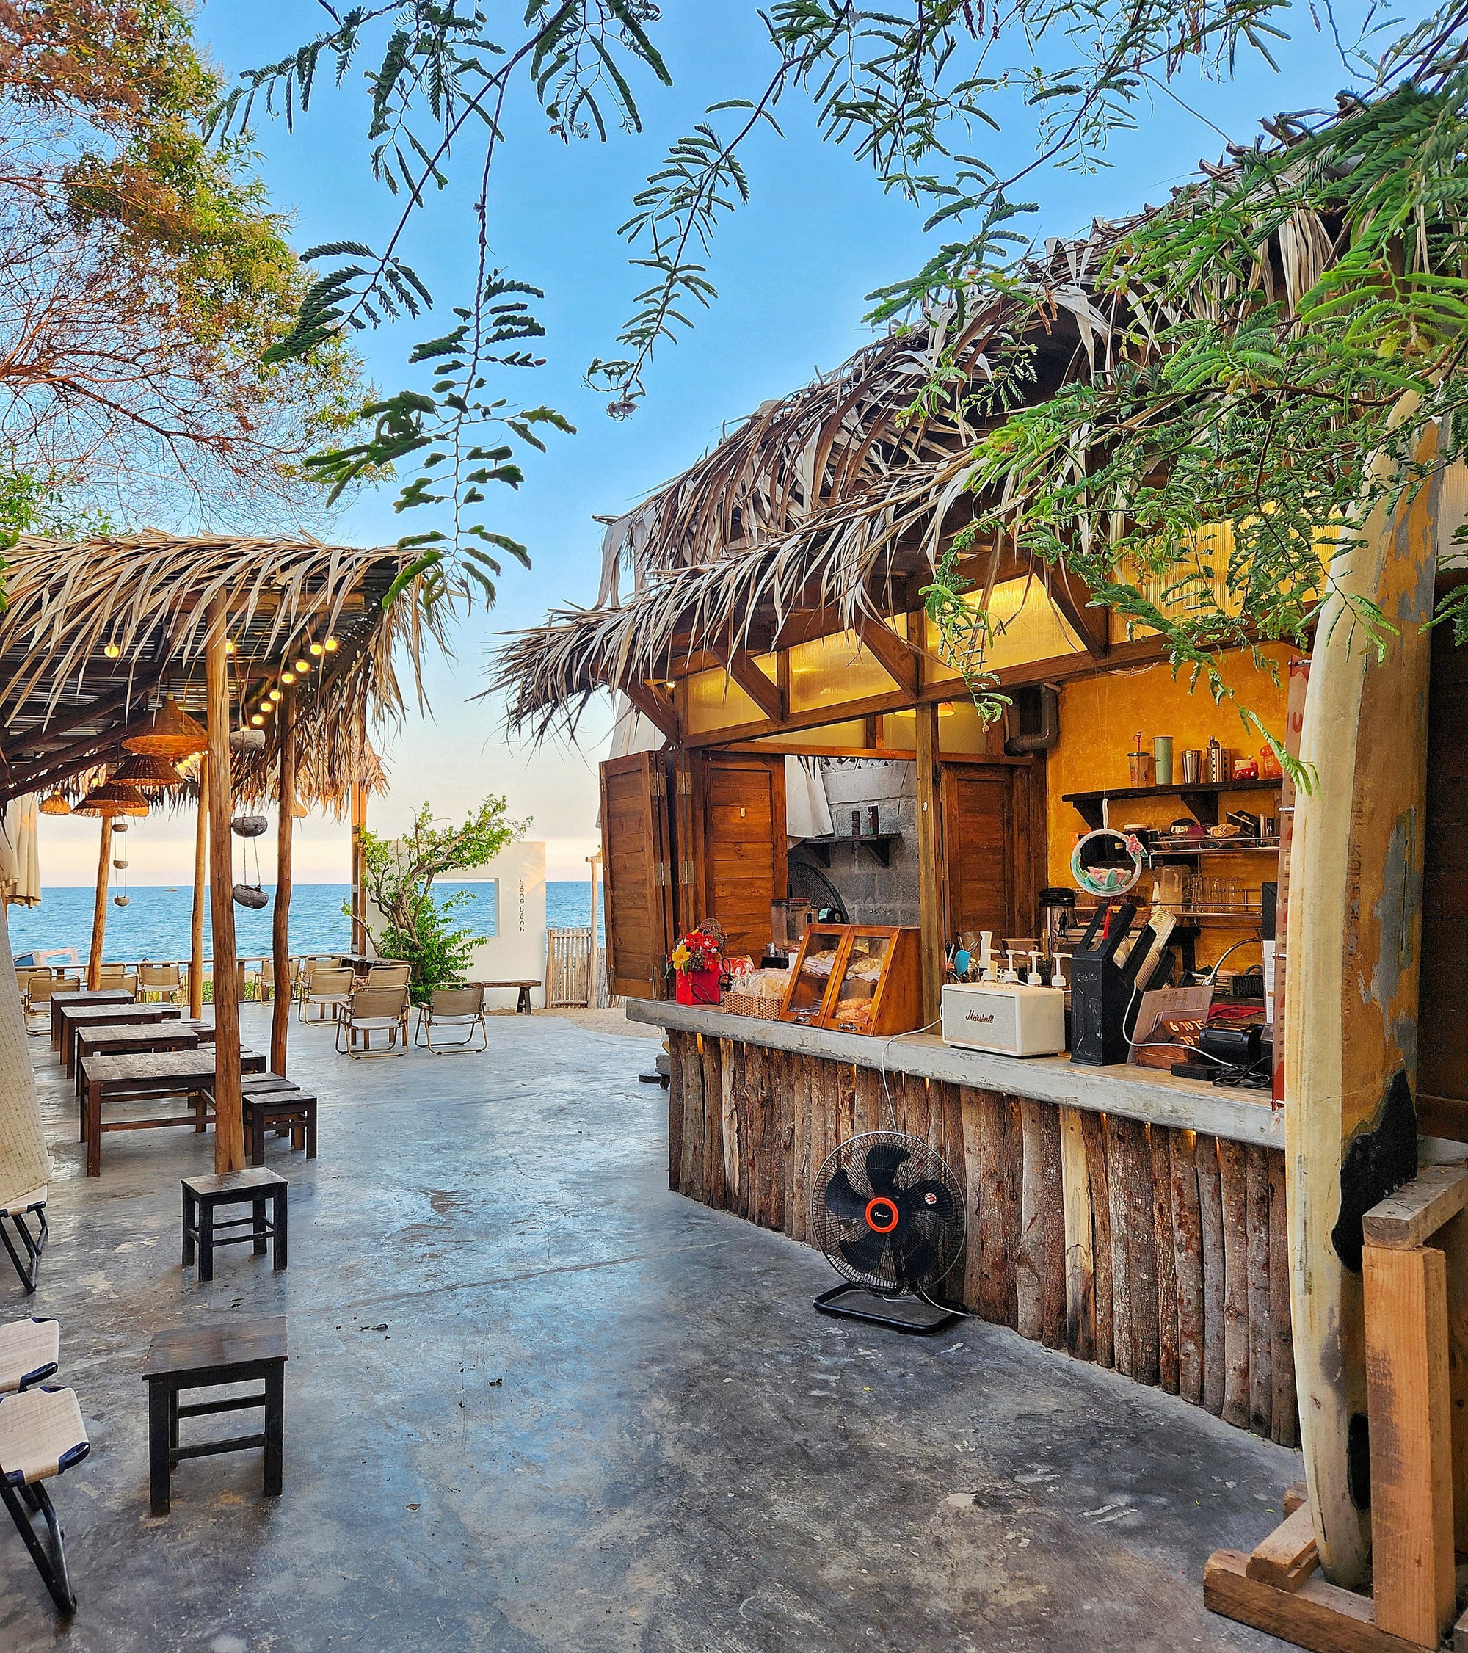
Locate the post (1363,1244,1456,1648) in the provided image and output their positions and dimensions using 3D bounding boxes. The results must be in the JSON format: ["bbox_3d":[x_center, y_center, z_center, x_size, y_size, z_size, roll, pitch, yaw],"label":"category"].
[{"bbox_3d":[1.143,1.028,2.197,0.095,0.629,0.096,2,-3,-45],"label":"post"}]

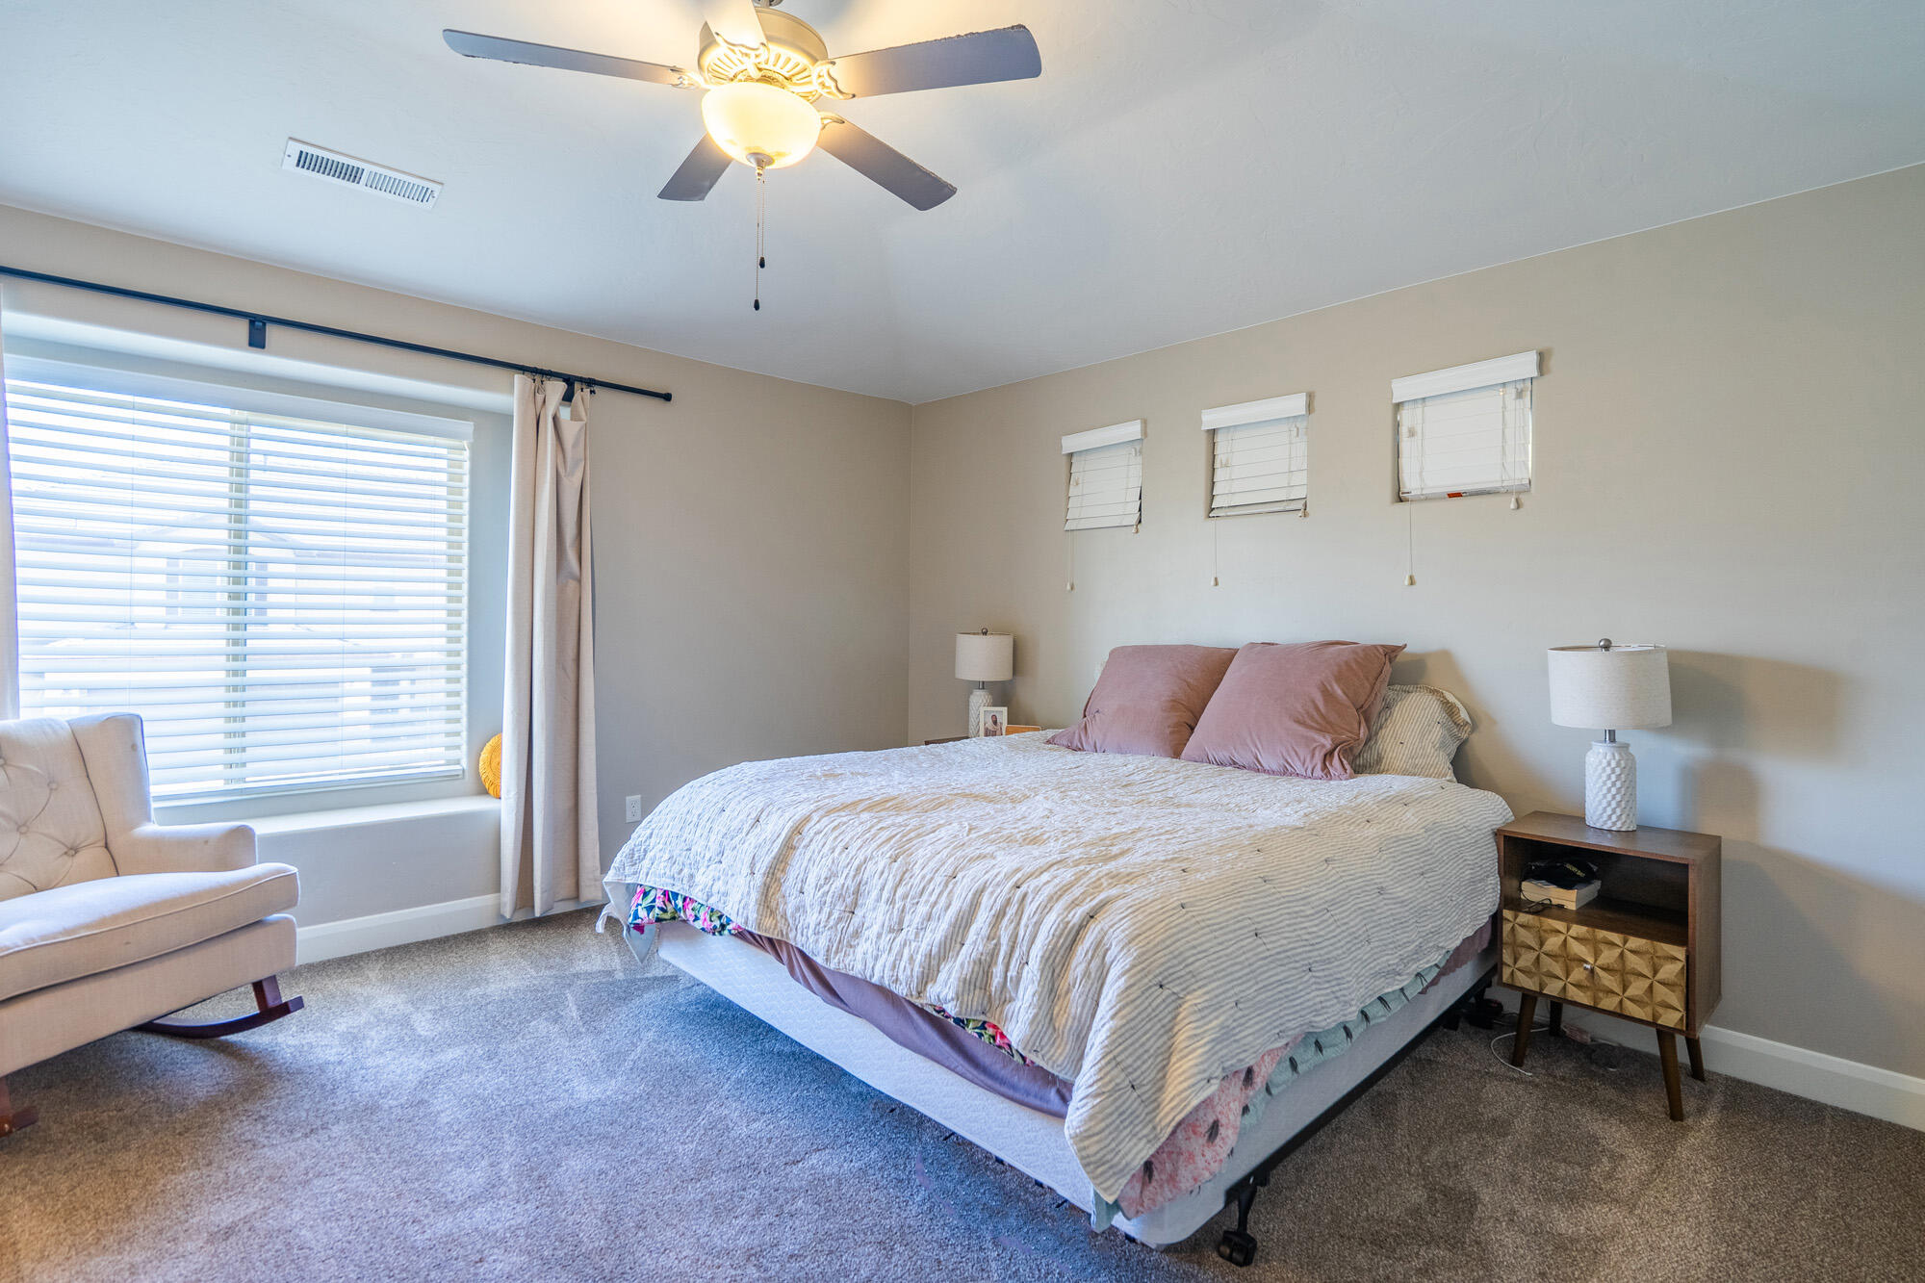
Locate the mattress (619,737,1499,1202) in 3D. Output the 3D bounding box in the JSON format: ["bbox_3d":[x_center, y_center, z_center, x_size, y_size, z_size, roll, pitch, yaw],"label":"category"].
[{"bbox_3d":[0.288,0.651,2.666,1.874,0.508,1.997,0,1,-43],"label":"mattress"}]

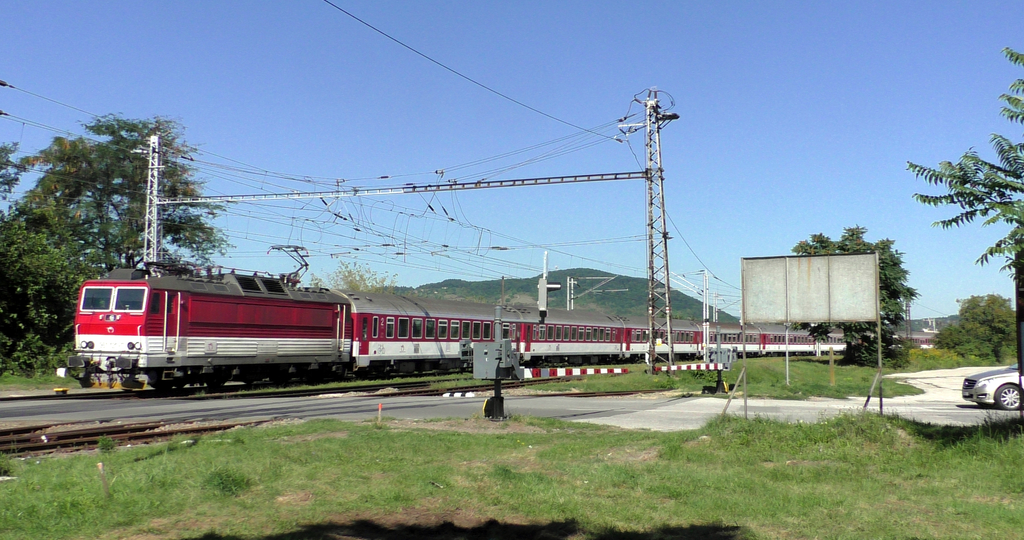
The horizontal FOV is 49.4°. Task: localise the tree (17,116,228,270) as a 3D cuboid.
[{"bbox_3d":[-23.181,-1.638,66.252,12.300,15.170,11.500,2,-4,-19],"label":"tree"}]

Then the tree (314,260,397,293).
[{"bbox_3d":[-10.539,2.962,74.967,5.800,7.220,5.500,1,-4,-8],"label":"tree"}]

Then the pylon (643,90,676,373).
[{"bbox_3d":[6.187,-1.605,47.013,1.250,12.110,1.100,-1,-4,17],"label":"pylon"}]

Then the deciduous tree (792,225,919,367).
[{"bbox_3d":[24.631,1.882,80.058,8.800,10.070,8.200,-1,-4,17],"label":"deciduous tree"}]

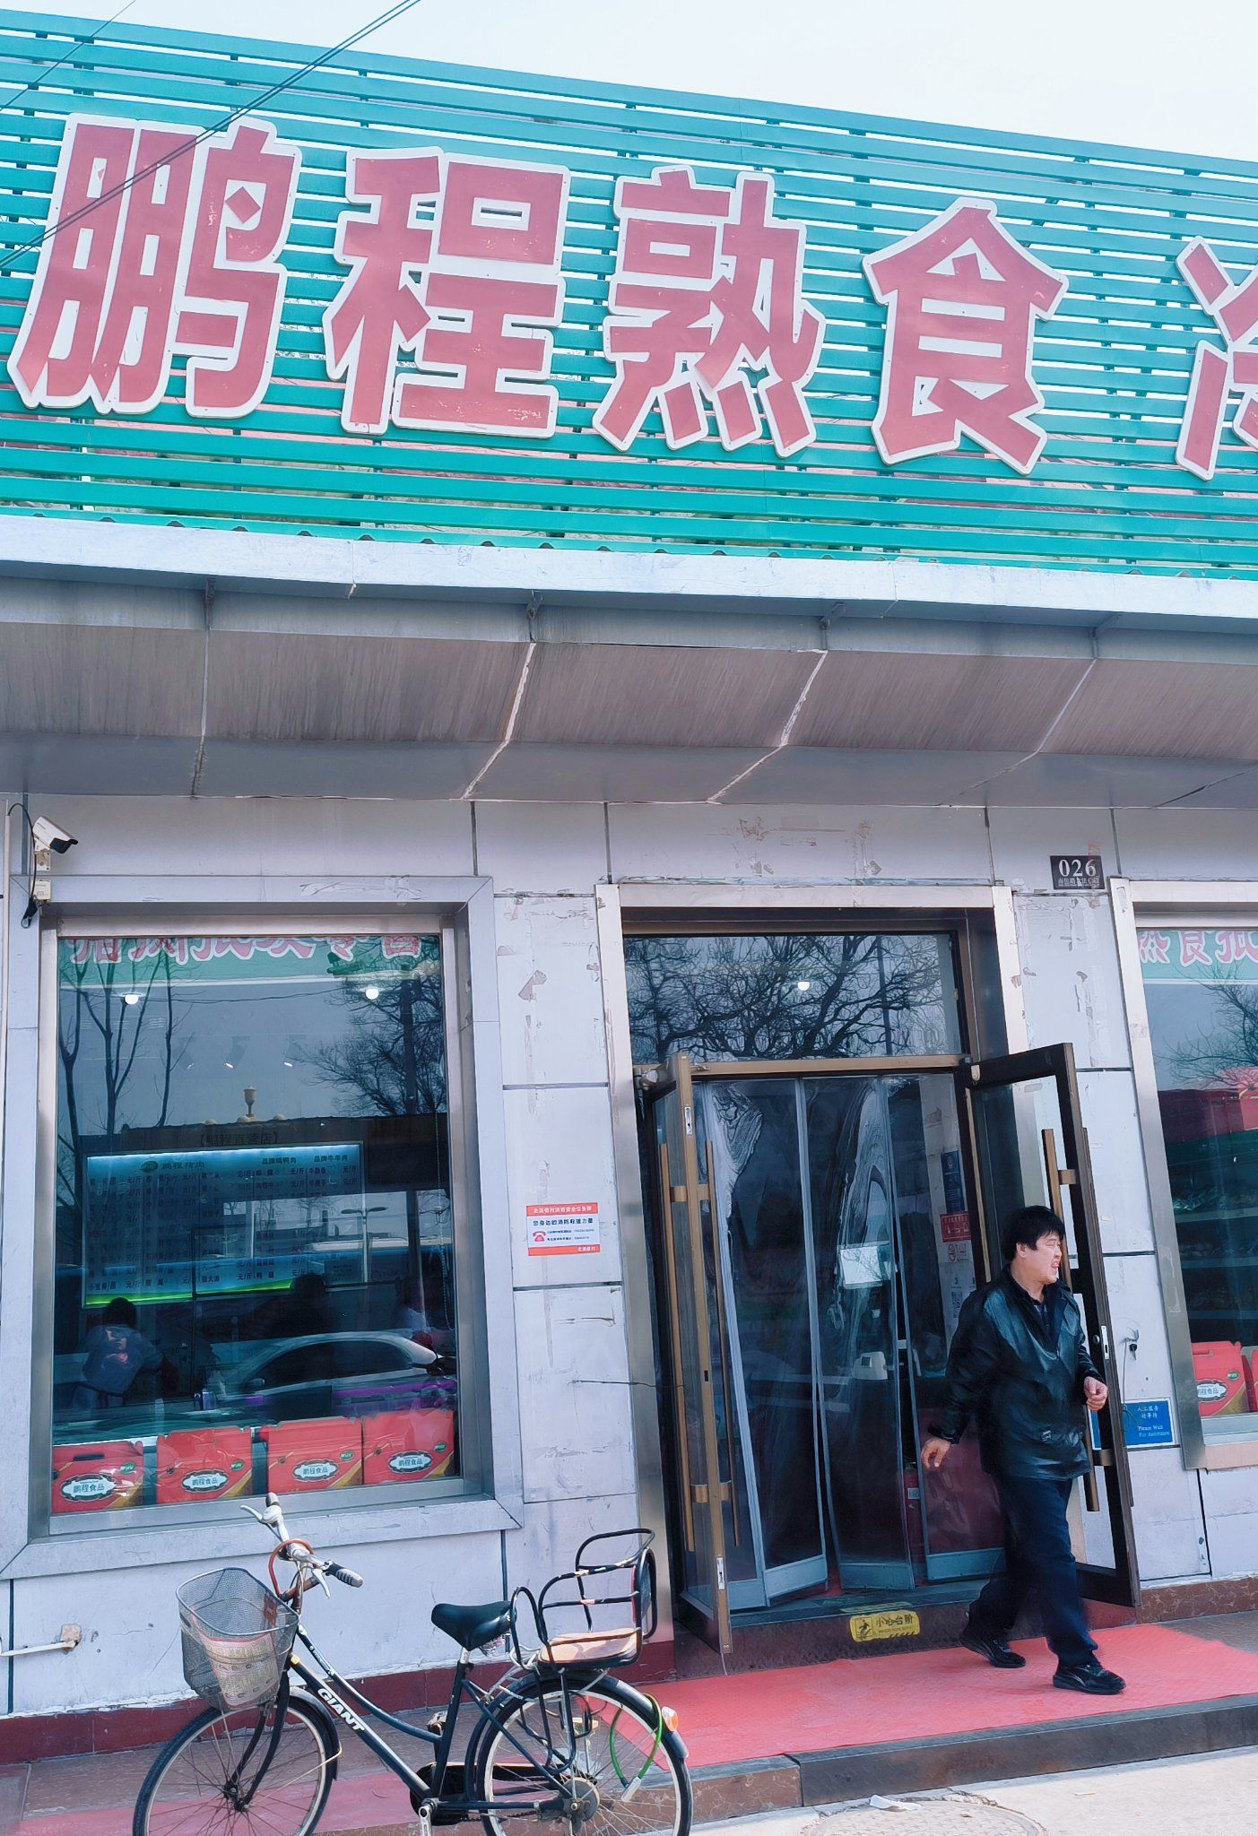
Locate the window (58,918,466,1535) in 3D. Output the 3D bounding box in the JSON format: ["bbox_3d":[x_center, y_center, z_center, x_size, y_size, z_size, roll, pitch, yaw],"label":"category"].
[{"bbox_3d":[-1.469,1.152,7.053,1.630,2.310,0.100,0,-13,-15],"label":"window"}]

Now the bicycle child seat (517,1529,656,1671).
[{"bbox_3d":[-0.105,1.840,4.779,0.290,0.310,0.310,-7,-6,17],"label":"bicycle child seat"}]

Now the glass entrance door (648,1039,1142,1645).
[{"bbox_3d":[1.015,1.714,7.357,1.780,2.260,0.740,0,-13,-15],"label":"glass entrance door"}]

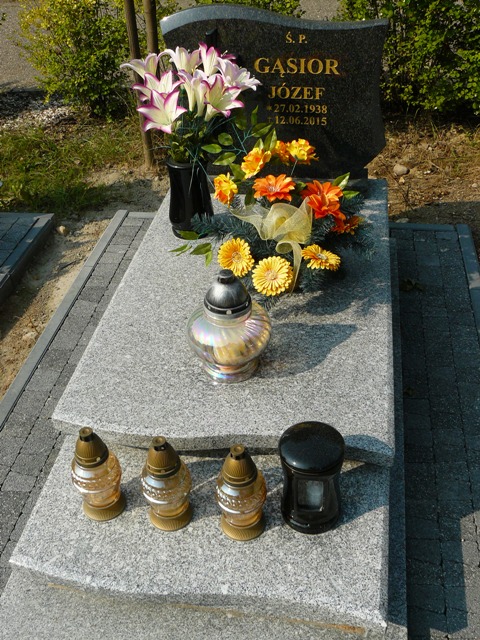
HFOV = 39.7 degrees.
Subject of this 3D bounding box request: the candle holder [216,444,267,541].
[{"bbox_3d":[0.003,0.399,1.574,0.121,0.277,0.121,4,39,9],"label":"candle holder"}]

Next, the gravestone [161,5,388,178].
[{"bbox_3d":[0.136,-0.836,2.493,0.837,0.620,0.089,4,39,9],"label":"gravestone"}]

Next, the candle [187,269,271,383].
[{"bbox_3d":[-0.027,0.006,1.796,0.228,0.317,0.228,4,39,9],"label":"candle"}]

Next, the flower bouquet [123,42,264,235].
[{"bbox_3d":[-0.145,-0.578,2.271,0.458,0.660,0.364,4,39,9],"label":"flower bouquet"}]

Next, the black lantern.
[{"bbox_3d":[0.172,0.382,1.600,0.149,0.257,0.149,4,39,9],"label":"black lantern"}]

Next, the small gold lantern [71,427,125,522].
[{"bbox_3d":[-0.355,0.369,1.635,0.121,0.277,0.121,4,39,9],"label":"small gold lantern"}]

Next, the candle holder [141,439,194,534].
[{"bbox_3d":[-0.180,0.385,1.604,0.121,0.275,0.121,4,39,9],"label":"candle holder"}]

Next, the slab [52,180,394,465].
[{"bbox_3d":[0.053,-0.129,2.263,0.891,0.052,1.496,4,39,9],"label":"slab"}]

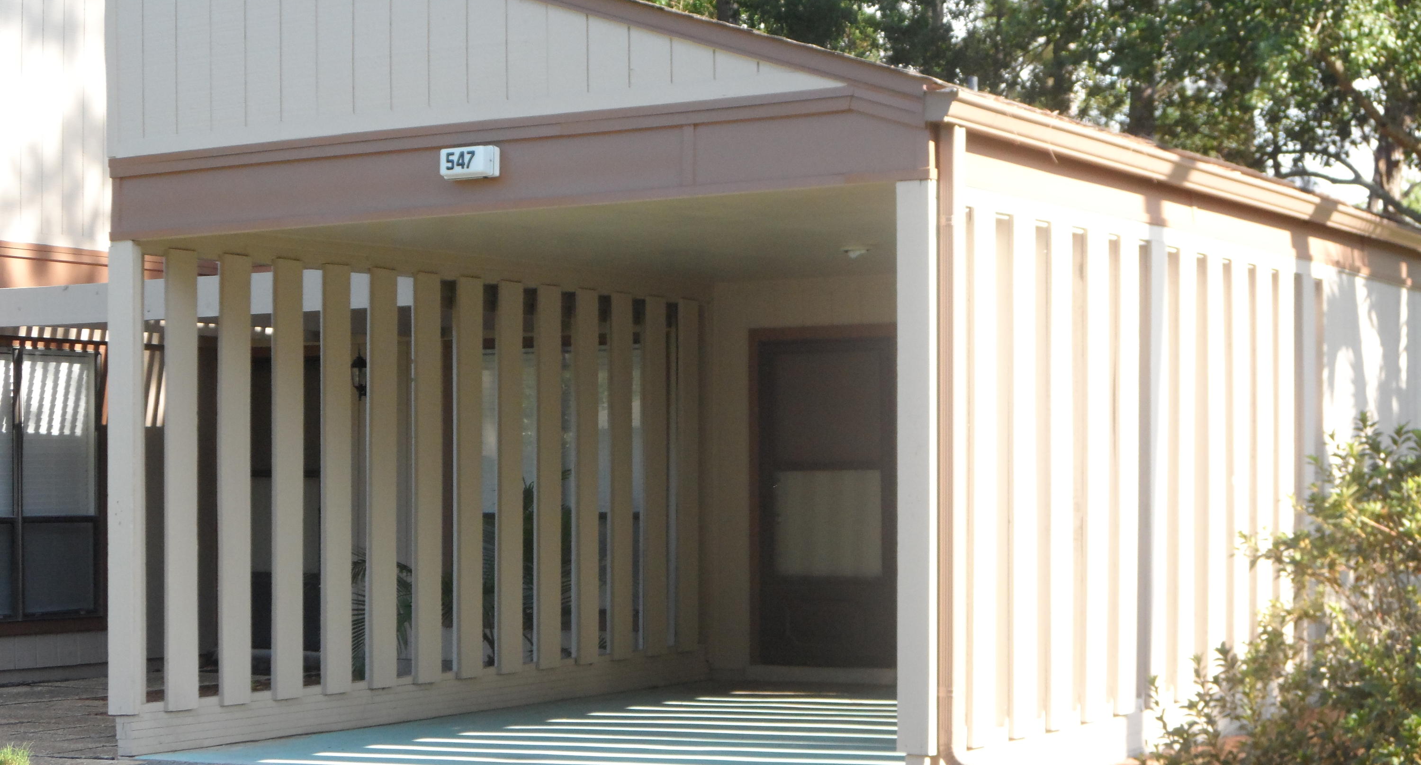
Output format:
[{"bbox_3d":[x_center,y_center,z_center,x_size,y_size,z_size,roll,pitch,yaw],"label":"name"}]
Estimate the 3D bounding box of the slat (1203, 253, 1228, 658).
[{"bbox_3d":[2.520,0.462,14.347,0.030,2.200,0.230,-1,-2,28],"label":"slat"}]

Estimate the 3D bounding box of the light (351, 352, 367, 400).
[{"bbox_3d":[-2.344,-0.045,19.350,0.140,0.330,0.180,-2,-2,32],"label":"light"}]

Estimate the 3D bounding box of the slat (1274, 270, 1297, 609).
[{"bbox_3d":[3.089,0.491,15.418,0.030,2.197,0.230,-1,-2,28],"label":"slat"}]

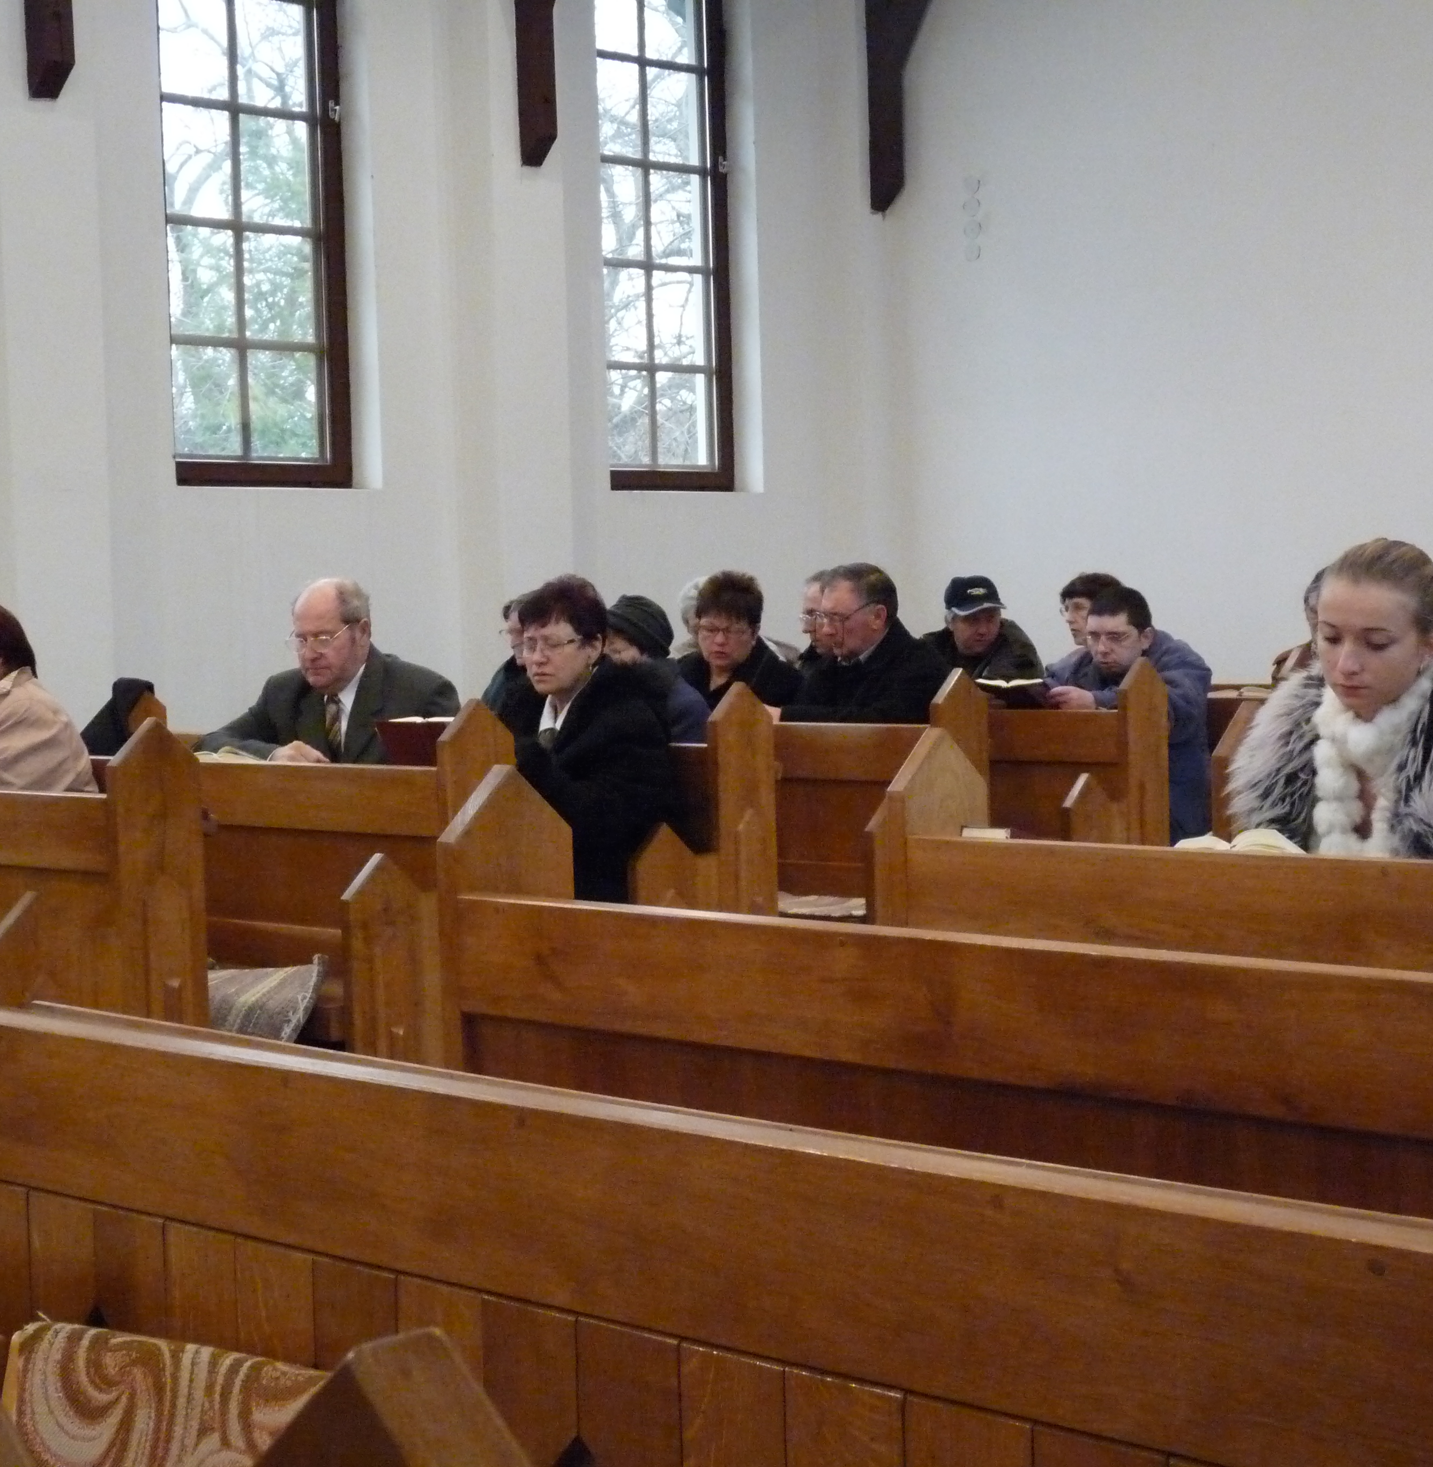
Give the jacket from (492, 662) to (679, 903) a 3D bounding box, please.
[{"bbox_3d":[-0.286,0.168,5.923,0.520,0.670,0.480,1,4,43],"label":"jacket"}]

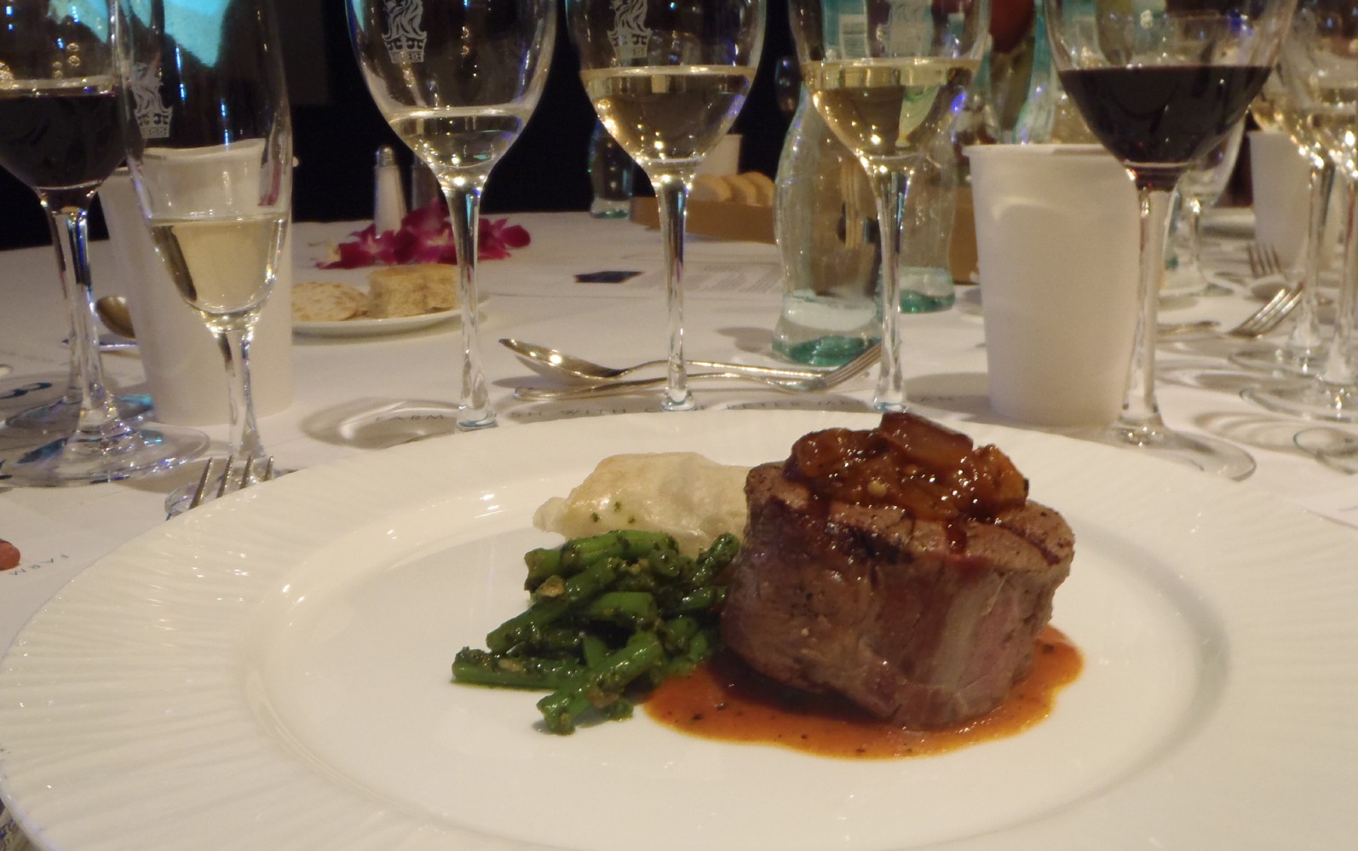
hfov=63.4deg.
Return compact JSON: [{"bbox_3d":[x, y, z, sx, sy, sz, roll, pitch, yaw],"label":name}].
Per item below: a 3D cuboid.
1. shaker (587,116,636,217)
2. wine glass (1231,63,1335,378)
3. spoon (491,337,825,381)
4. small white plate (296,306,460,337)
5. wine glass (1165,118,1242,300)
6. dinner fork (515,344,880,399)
[{"bbox_3d":[-0.112,-0.448,1.746,0.065,0.224,0.065,-2,15,0],"label":"shaker"},{"bbox_3d":[0.331,-0.134,0.563,0.088,0.208,0.088,-2,15,0],"label":"wine glass"},{"bbox_3d":[-0.008,-0.034,0.584,0.180,0.022,0.040,-1,15,1],"label":"spoon"},{"bbox_3d":[-0.220,-0.078,0.777,0.171,0.018,0.171,-2,15,0],"label":"small white plate"},{"bbox_3d":[0.390,-0.198,0.809,0.085,0.200,0.085,-2,15,0],"label":"wine glass"},{"bbox_3d":[0.012,-0.029,0.564,0.194,0.021,0.026,-2,15,0],"label":"dinner fork"}]

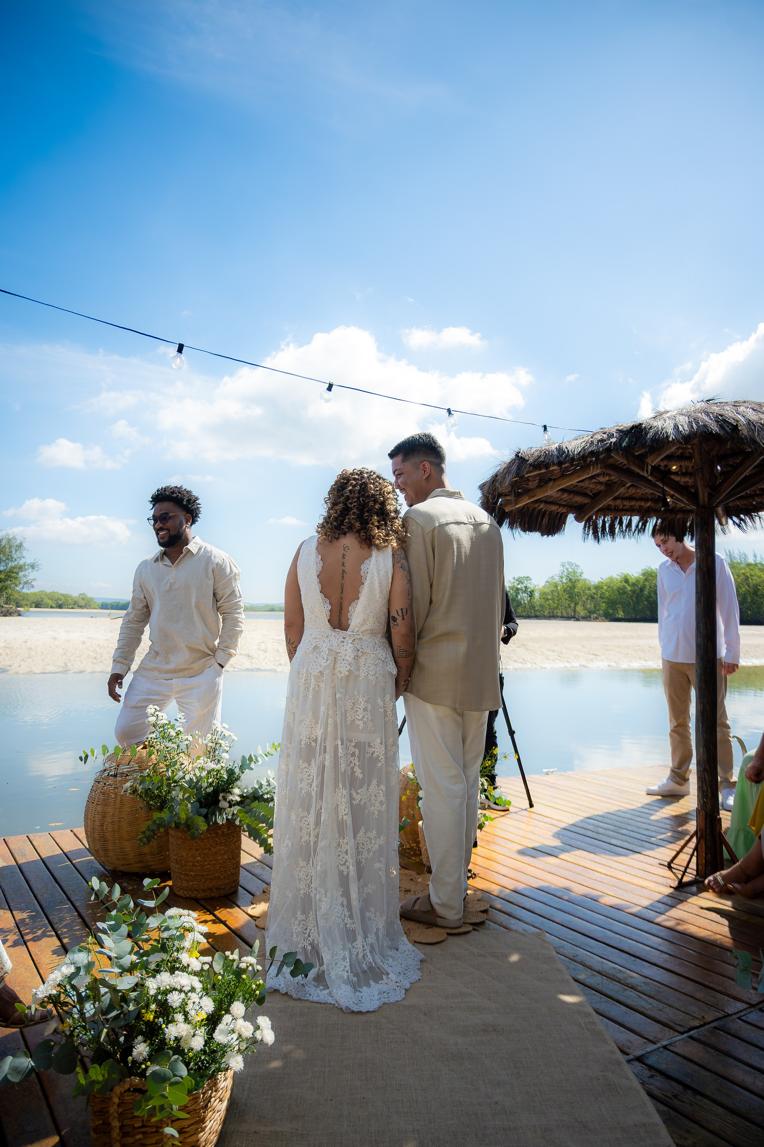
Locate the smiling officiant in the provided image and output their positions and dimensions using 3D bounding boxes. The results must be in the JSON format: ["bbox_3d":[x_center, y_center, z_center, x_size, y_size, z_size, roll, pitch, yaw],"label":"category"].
[{"bbox_3d":[-1.030,0.430,3.780,0.660,1.750,0.420,-1,-3,16],"label":"smiling officiant"}]

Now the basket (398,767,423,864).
[{"bbox_3d":[0.235,1.090,3.680,0.480,0.430,0.480,0,-3,0],"label":"basket"}]

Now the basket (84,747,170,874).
[{"bbox_3d":[-1.055,1.052,3.450,0.570,0.480,0.570,0,-3,0],"label":"basket"}]

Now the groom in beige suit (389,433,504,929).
[{"bbox_3d":[0.240,0.380,2.830,0.500,1.770,0.360,2,-3,-33],"label":"groom in beige suit"}]

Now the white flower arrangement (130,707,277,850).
[{"bbox_3d":[-0.727,0.835,3.120,0.620,0.560,0.520,0,-3,0],"label":"white flower arrangement"}]

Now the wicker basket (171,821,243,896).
[{"bbox_3d":[-0.720,1.140,3.120,0.295,0.275,0.295,0,-3,0],"label":"wicker basket"}]

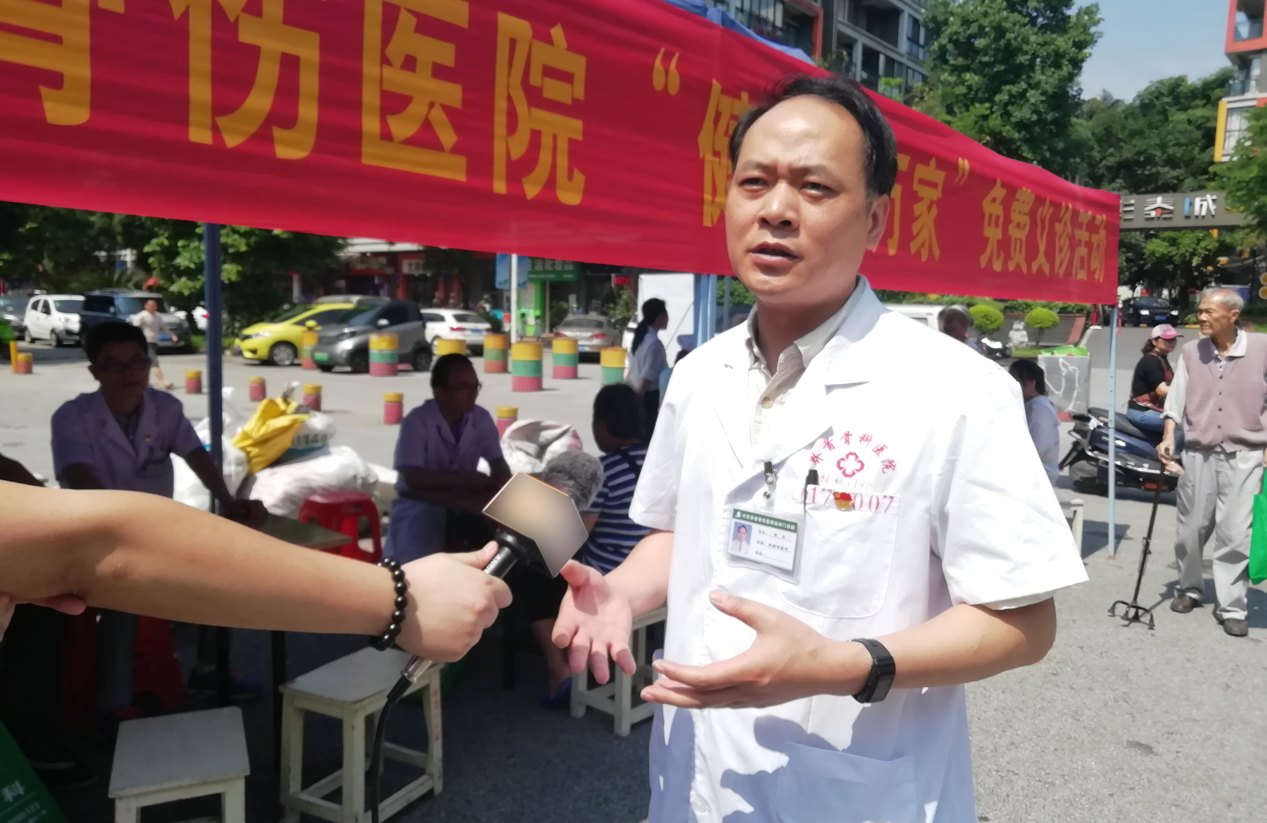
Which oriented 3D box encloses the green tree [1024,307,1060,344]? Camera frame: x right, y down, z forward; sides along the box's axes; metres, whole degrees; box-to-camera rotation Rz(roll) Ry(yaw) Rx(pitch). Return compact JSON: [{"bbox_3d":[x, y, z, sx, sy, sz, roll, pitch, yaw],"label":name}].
[{"bbox_3d":[16.944,-3.527,39.418,1.430,1.650,1.430,4,6,23],"label":"green tree"}]

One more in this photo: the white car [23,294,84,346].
[{"bbox_3d":[-17.667,-2.849,29.720,3.550,1.520,1.610,7,8,41],"label":"white car"}]

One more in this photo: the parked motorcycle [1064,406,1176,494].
[{"bbox_3d":[4.479,0.221,7.813,1.820,1.130,0.680,7,8,40],"label":"parked motorcycle"}]

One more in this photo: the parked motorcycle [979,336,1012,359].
[{"bbox_3d":[13.283,-2.397,35.251,1.700,1.000,0.680,-1,6,-17],"label":"parked motorcycle"}]

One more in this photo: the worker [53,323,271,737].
[{"bbox_3d":[-1.650,0.391,3.233,0.620,1.350,0.680,-3,7,-38],"label":"worker"}]

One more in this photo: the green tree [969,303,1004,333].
[{"bbox_3d":[12.997,-3.204,35.000,1.270,1.485,1.270,2,6,0],"label":"green tree"}]

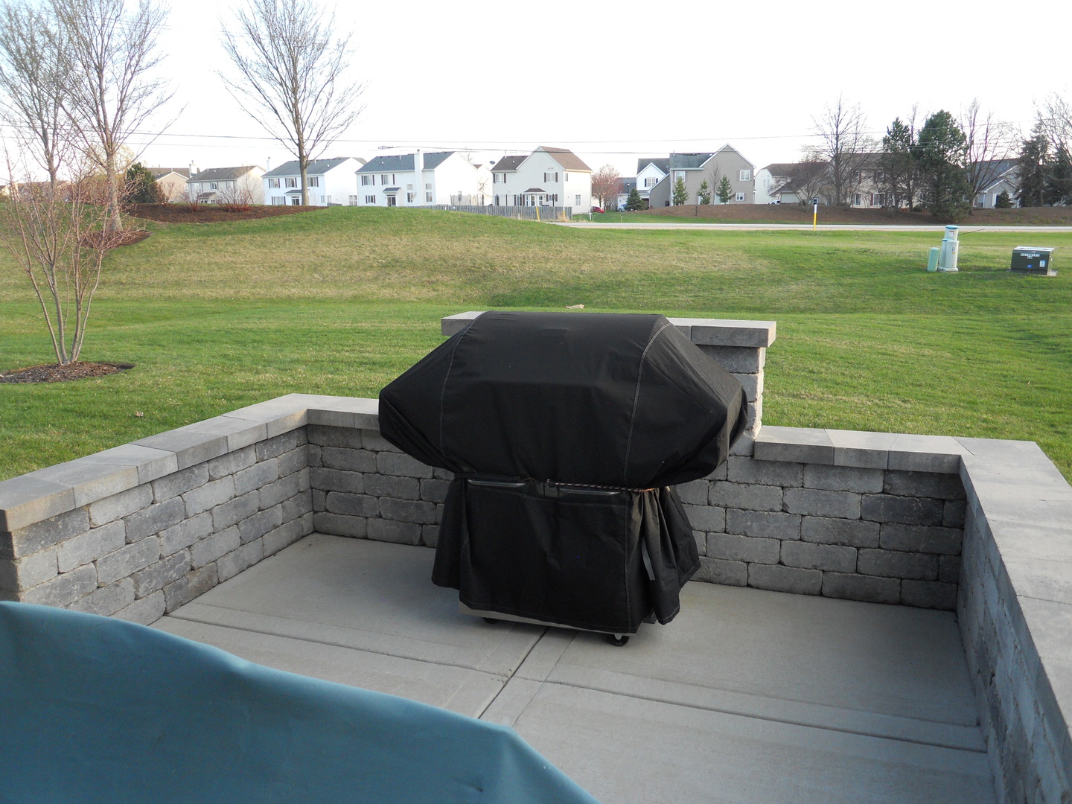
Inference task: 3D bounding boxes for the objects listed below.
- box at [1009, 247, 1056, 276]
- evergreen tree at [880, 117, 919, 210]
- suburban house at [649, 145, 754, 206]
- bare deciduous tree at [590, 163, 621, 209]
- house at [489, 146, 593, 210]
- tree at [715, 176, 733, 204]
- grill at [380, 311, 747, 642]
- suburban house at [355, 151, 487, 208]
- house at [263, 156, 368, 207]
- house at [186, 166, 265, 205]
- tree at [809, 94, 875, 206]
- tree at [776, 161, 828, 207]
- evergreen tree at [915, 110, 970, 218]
[{"bbox_3d":[11.647,-3.323,20.288,0.770,0.600,0.740,9,16,36],"label":"box"},{"bbox_3d":[27.214,-17.829,65.000,2.664,6.914,2.664,4,14,22],"label":"evergreen tree"},{"bbox_3d":[21.651,-28.541,111.463,13.200,8.300,11.500,2,13,13],"label":"suburban house"},{"bbox_3d":[11.494,-36.062,145.668,5.700,7.920,5.700,0,13,4],"label":"bare deciduous tree"},{"bbox_3d":[1.111,-29.805,117.512,10.860,8.800,10.460,5,14,25],"label":"house"},{"bbox_3d":[19.851,-22.322,91.377,1.900,3.000,1.900,2,13,12],"label":"tree"},{"bbox_3d":[0.100,0.233,3.399,1.362,1.147,0.643,4,13,20],"label":"grill"},{"bbox_3d":[-17.128,-31.535,124.968,14.090,8.300,10.630,7,15,30],"label":"suburban house"},{"bbox_3d":[-34.076,-34.264,137.498,12.800,8.300,11.000,7,15,32],"label":"house"},{"bbox_3d":[-51.812,-36.252,147.923,12.890,8.200,9.040,7,15,32],"label":"house"},{"bbox_3d":[24.710,-20.248,70.000,4.973,8.961,4.973,4,14,18],"label":"tree"},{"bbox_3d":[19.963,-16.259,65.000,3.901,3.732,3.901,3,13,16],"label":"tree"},{"bbox_3d":[27.693,-16.098,58.972,3.750,7.150,3.750,5,14,24],"label":"evergreen tree"}]

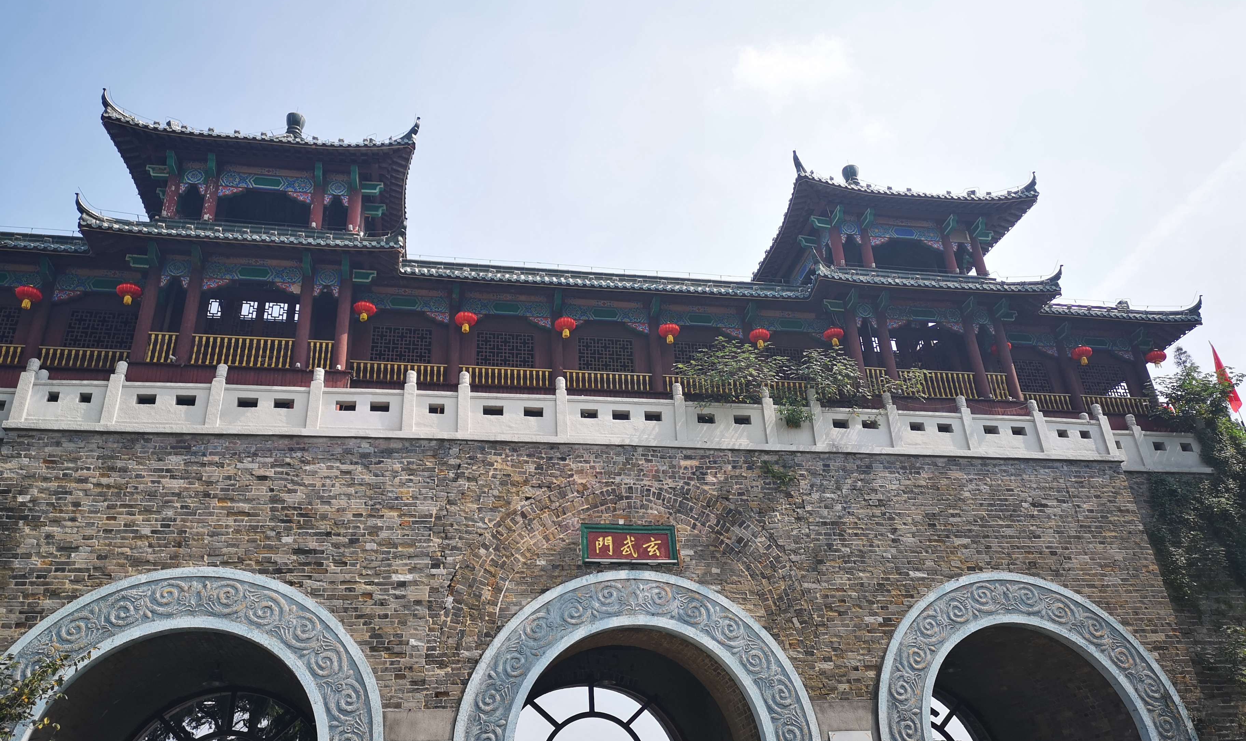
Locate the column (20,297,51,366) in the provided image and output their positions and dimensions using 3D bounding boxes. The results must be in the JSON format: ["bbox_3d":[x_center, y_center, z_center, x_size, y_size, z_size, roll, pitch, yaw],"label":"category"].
[{"bbox_3d":[-12.746,-0.895,21.166,0.265,2.104,0.265,3,-30,-11],"label":"column"}]

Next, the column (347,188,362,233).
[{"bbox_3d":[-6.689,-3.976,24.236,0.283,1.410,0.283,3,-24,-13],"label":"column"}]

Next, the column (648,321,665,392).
[{"bbox_3d":[0.879,-0.371,25.429,0.278,2.039,0.278,3,-24,-13],"label":"column"}]

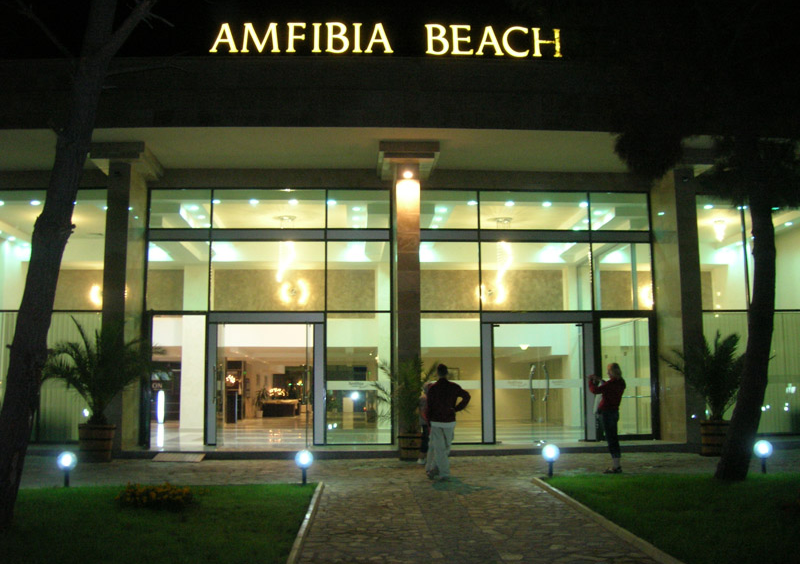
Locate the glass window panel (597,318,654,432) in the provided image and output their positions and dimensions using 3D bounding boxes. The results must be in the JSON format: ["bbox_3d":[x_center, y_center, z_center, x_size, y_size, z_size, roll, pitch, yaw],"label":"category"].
[{"bbox_3d":[4.619,1.926,16.056,1.101,2.383,0.080,0,-7,-3],"label":"glass window panel"}]

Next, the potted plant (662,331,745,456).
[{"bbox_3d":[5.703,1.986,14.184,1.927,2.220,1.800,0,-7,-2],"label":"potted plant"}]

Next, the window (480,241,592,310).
[{"bbox_3d":[2.874,-0.124,16.458,2.373,1.466,0.080,0,-6,-3],"label":"window"}]

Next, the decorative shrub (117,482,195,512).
[{"bbox_3d":[-2.995,2.600,9.594,0.920,0.230,0.700,0,-6,-3],"label":"decorative shrub"}]

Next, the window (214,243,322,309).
[{"bbox_3d":[-2.610,-0.114,15.534,2.255,1.403,0.080,0,-6,-3],"label":"window"}]

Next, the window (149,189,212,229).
[{"bbox_3d":[-4.351,-1.447,15.575,1.250,0.826,0.080,0,-6,-3],"label":"window"}]

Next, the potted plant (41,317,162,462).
[{"bbox_3d":[-5.230,1.850,13.742,2.102,2.498,1.800,0,-7,-2],"label":"potted plant"}]

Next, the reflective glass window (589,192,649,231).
[{"bbox_3d":[4.489,-1.440,16.106,1.274,0.802,0.080,0,-6,-3],"label":"reflective glass window"}]

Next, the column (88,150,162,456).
[{"bbox_3d":[-5.215,0.340,14.705,1.099,5.613,1.492,0,-7,-2],"label":"column"}]

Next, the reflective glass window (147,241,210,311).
[{"bbox_3d":[-4.377,-0.123,15.567,1.235,1.398,0.100,0,-7,-2],"label":"reflective glass window"}]

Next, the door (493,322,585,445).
[{"bbox_3d":[2.769,1.996,15.614,1.833,2.365,0.120,0,-7,-2],"label":"door"}]

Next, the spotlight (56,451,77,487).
[{"bbox_3d":[-4.731,2.652,11.173,0.250,0.491,0.250,0,-6,-3],"label":"spotlight"}]

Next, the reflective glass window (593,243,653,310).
[{"bbox_3d":[4.696,-0.120,16.561,1.277,1.443,0.080,0,-6,-3],"label":"reflective glass window"}]

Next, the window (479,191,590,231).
[{"bbox_3d":[2.746,-1.444,16.024,2.261,0.820,0.100,0,-7,-2],"label":"window"}]

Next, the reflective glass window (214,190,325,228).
[{"bbox_3d":[-2.614,-1.457,15.680,2.236,0.831,0.080,0,-6,-3],"label":"reflective glass window"}]

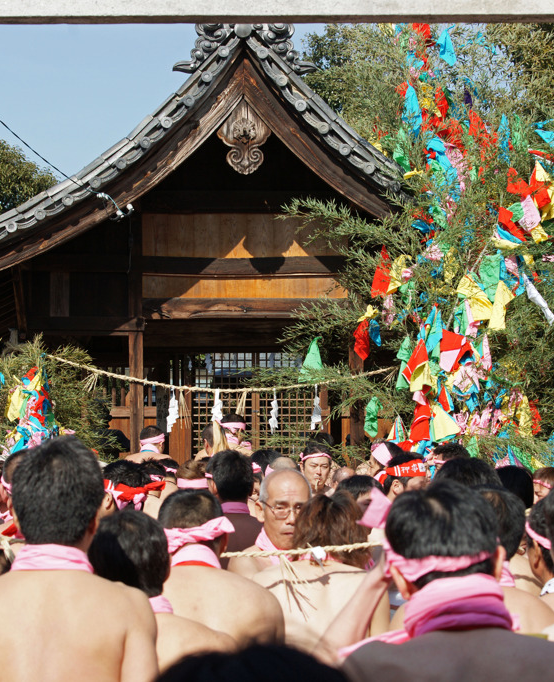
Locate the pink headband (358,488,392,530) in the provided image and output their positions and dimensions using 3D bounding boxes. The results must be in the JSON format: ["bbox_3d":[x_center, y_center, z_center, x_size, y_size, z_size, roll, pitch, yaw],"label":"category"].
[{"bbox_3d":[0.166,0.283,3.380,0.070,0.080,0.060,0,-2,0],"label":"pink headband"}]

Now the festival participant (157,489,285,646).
[{"bbox_3d":[-0.199,1.170,5.017,0.500,1.582,0.420,0,-2,-2],"label":"festival participant"}]

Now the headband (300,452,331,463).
[{"bbox_3d":[0.197,0.582,9.900,0.165,0.050,0.180,0,-2,-2],"label":"headband"}]

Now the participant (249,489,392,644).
[{"bbox_3d":[0.123,1.199,5.467,0.480,1.562,0.420,0,-2,-11],"label":"participant"}]

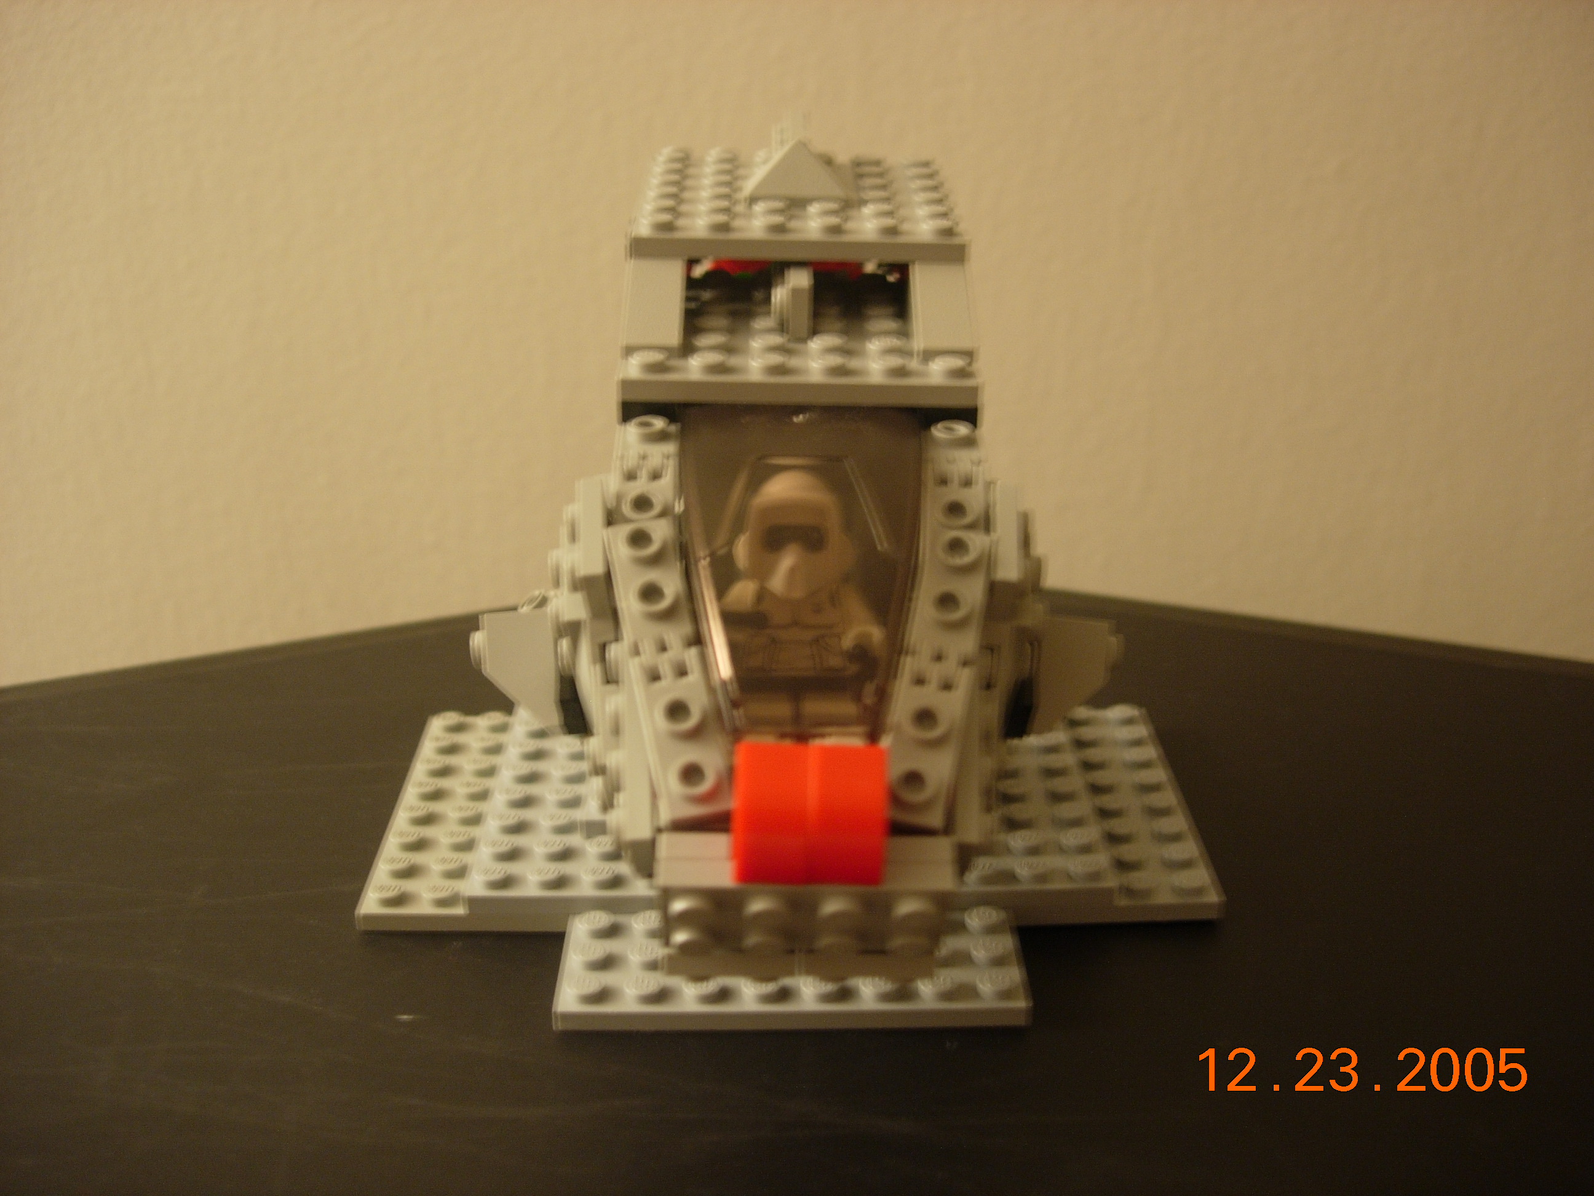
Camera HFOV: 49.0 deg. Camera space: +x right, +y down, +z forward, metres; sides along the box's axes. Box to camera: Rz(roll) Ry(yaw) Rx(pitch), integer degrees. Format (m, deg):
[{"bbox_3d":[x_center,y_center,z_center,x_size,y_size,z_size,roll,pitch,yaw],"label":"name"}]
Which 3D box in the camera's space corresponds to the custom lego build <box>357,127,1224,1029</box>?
[{"bbox_3d":[-0.001,-0.012,0.265,0.128,0.107,0.108,-1,23,-1],"label":"custom lego build"}]

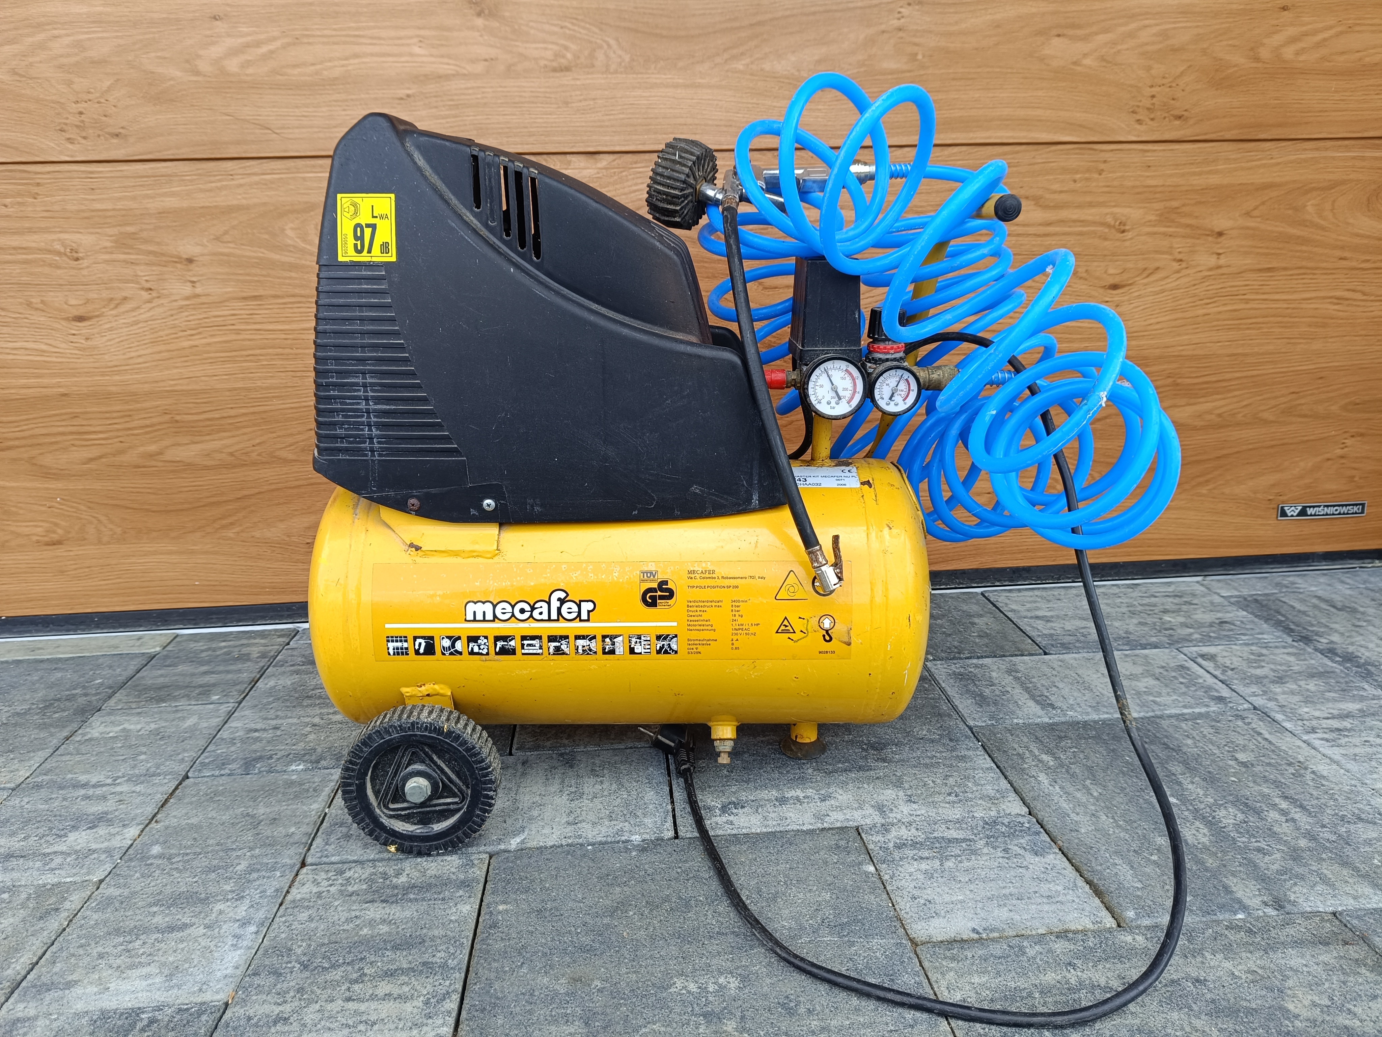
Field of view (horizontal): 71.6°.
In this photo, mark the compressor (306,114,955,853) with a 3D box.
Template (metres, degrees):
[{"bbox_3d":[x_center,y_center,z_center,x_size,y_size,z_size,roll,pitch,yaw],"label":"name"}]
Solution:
[{"bbox_3d":[-0.051,-0.050,0.858,0.588,0.574,0.320,0,17,2],"label":"compressor"}]

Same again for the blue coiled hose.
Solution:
[{"bbox_3d":[0.190,-0.161,0.816,0.365,0.400,0.300,0,17,2],"label":"blue coiled hose"}]

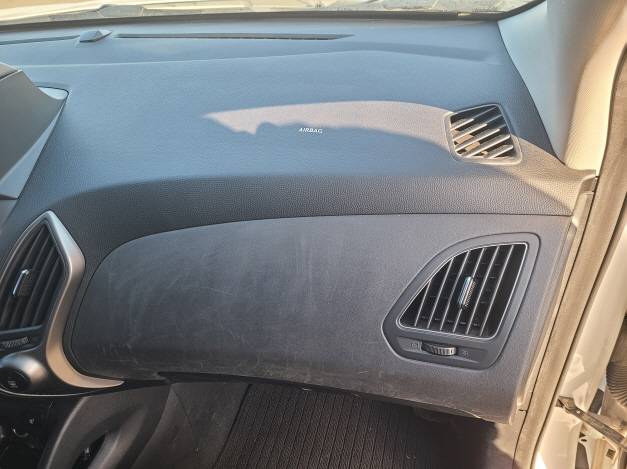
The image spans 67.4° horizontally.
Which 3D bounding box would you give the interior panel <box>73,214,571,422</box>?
[{"bbox_3d":[-0.049,0.042,0.532,0.560,0.245,0.125,4,38,13],"label":"interior panel"}]

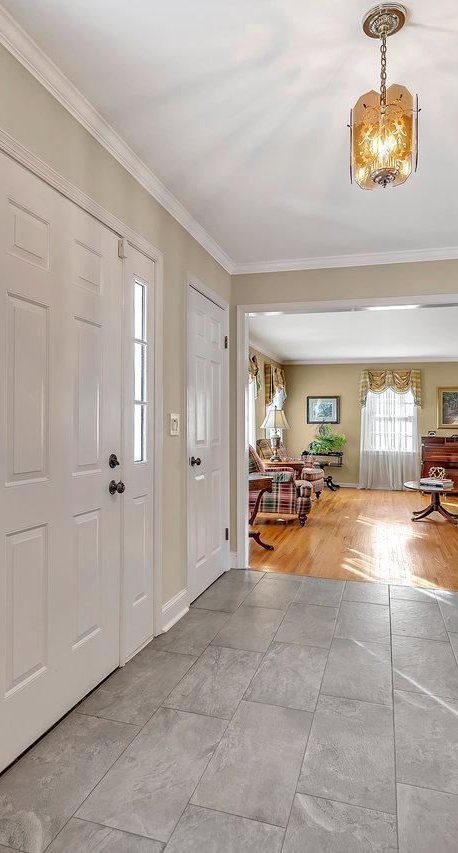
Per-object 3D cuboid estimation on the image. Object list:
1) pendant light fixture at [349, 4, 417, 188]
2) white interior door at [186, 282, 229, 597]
[{"bbox_3d":[0.485,-1.012,1.559,0.210,0.530,0.210,1,0,17],"label":"pendant light fixture"},{"bbox_3d":[-0.147,0.122,3.545,0.045,2.035,0.775,1,0,17],"label":"white interior door"}]

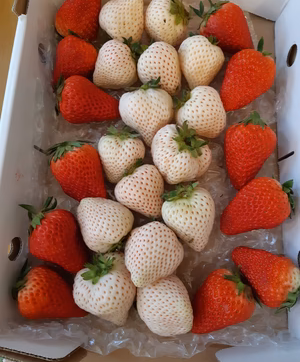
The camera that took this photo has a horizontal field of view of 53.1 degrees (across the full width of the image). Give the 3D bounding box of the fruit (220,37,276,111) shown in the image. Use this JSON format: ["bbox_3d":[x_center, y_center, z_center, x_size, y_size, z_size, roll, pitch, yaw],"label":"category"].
[{"bbox_3d":[0.087,-0.094,0.269,0.044,0.041,0.074,31,81,8],"label":"fruit"}]

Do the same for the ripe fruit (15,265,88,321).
[{"bbox_3d":[-0.076,0.087,0.235,0.057,0.036,0.039,18,76,2],"label":"ripe fruit"}]

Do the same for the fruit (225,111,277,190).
[{"bbox_3d":[0.089,-0.027,0.266,0.044,0.041,0.071,16,81,4],"label":"fruit"}]

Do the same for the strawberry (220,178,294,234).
[{"bbox_3d":[0.088,0.021,0.247,0.067,0.037,0.040,-28,78,-3],"label":"strawberry"}]

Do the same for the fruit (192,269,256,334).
[{"bbox_3d":[0.056,0.094,0.231,0.051,0.039,0.042,-42,79,6],"label":"fruit"}]

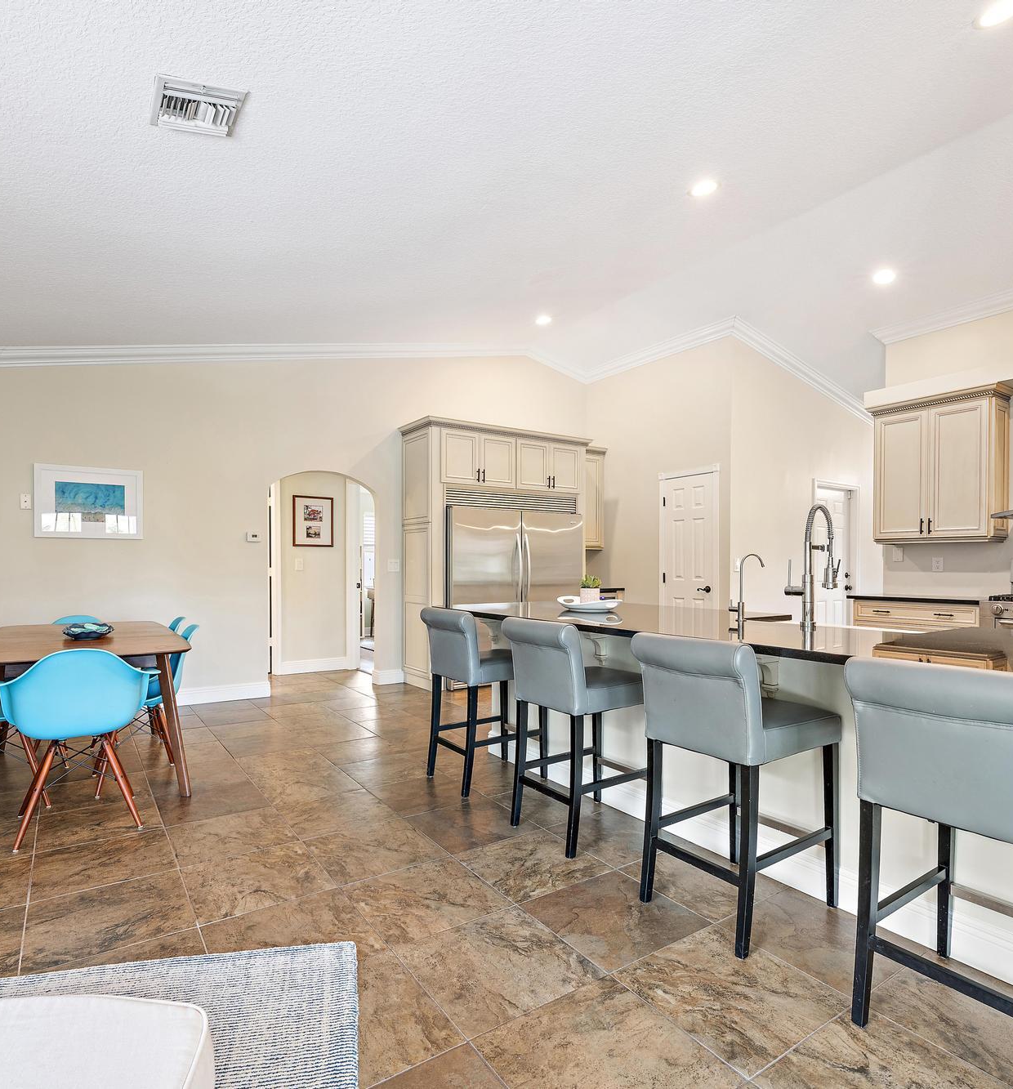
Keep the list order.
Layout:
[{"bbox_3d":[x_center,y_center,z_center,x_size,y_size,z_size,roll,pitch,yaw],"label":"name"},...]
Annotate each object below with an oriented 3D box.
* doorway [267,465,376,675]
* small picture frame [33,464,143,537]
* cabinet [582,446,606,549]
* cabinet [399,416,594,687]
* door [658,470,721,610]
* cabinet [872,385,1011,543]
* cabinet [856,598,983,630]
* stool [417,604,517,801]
[{"bbox_3d":[-1.719,0.331,5.913,0.995,2.025,0.150,1,-2,-34],"label":"doorway"},{"bbox_3d":[-3.169,-0.308,4.843,0.690,0.548,0.030,1,-2,-34],"label":"small picture frame"},{"bbox_3d":[0.834,-0.520,7.310,0.510,1.140,0.370,1,-2,-34],"label":"cabinet"},{"bbox_3d":[-0.074,0.123,6.833,2.030,2.600,0.660,1,-1,-34],"label":"cabinet"},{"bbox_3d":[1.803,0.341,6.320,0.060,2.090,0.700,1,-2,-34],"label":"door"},{"bbox_3d":[3.860,-0.645,5.709,0.370,1.280,0.940,1,-1,-34],"label":"cabinet"},{"bbox_3d":[3.755,0.943,5.649,0.630,0.880,0.980,1,-1,-34],"label":"cabinet"},{"bbox_3d":[-0.119,0.834,3.572,0.580,0.955,0.460,1,-1,-34],"label":"stool"}]

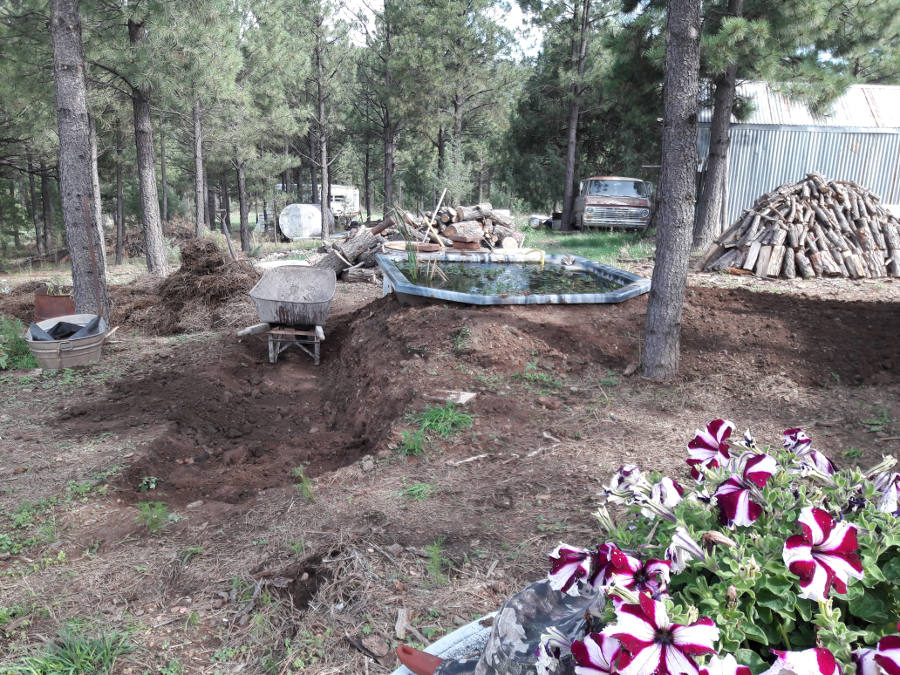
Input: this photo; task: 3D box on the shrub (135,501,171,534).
[{"bbox_3d":[-1.315,0.789,3.209,0.135,0.115,0.135,1,12,0],"label":"shrub"}]

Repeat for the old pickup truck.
[{"bbox_3d":[5.438,-4.440,24.262,2.000,1.750,5.100,3,12,10],"label":"old pickup truck"}]

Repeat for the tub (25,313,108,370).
[{"bbox_3d":[-3.209,0.029,6.100,0.600,0.270,0.600,-6,21,-28],"label":"tub"}]

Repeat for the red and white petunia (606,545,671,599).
[{"bbox_3d":[0.157,0.197,0.610,0.056,0.048,0.040,3,-18,9],"label":"red and white petunia"}]

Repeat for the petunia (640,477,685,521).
[{"bbox_3d":[0.214,0.162,0.732,0.040,0.040,0.038,10,5,36],"label":"petunia"}]

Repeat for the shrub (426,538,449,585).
[{"bbox_3d":[-0.047,0.870,2.819,0.080,0.165,0.080,1,12,0],"label":"shrub"}]

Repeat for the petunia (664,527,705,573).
[{"bbox_3d":[0.205,0.185,0.632,0.038,0.042,0.038,2,11,-19],"label":"petunia"}]

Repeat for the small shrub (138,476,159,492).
[{"bbox_3d":[-1.530,0.745,3.689,0.090,0.070,0.090,1,12,0],"label":"small shrub"}]

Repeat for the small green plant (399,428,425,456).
[{"bbox_3d":[-0.207,0.594,4.141,0.135,0.140,0.135,1,12,0],"label":"small green plant"}]

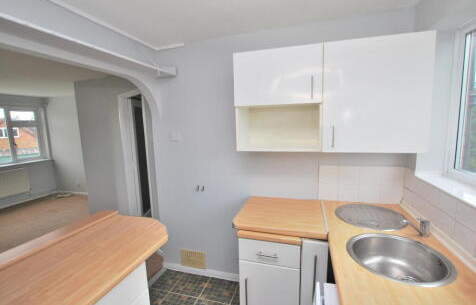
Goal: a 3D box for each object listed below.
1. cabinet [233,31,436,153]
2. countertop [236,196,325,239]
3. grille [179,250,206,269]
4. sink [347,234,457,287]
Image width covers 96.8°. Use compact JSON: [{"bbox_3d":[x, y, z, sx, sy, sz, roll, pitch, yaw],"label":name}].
[{"bbox_3d":[0.599,-0.373,1.549,1.197,0.701,0.320,1,8,16],"label":"cabinet"},{"bbox_3d":[0.334,0.468,1.611,0.600,0.038,0.573,1,8,16],"label":"countertop"},{"bbox_3d":[-0.473,1.135,2.234,0.281,0.181,0.018,1,8,16],"label":"grille"},{"bbox_3d":[0.794,0.592,1.067,0.434,0.169,0.434,1,8,16],"label":"sink"}]

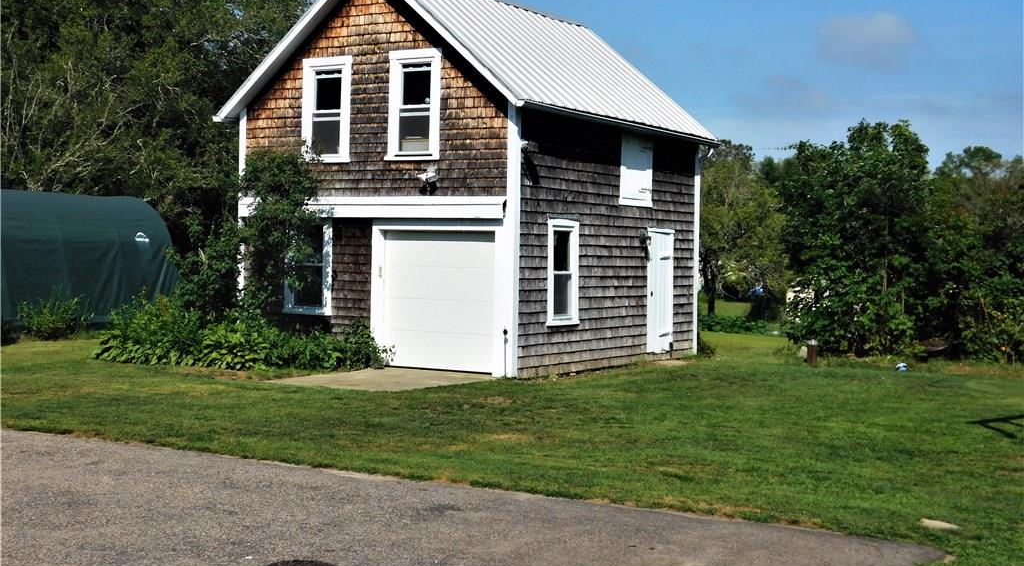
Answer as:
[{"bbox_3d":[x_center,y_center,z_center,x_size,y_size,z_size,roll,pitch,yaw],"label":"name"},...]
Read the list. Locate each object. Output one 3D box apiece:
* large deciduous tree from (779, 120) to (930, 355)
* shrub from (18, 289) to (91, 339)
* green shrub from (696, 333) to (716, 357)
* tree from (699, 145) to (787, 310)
[{"bbox_3d":[6.941,-0.969,26.757,3.000,4.650,3.000,1,1,0],"label":"large deciduous tree"},{"bbox_3d":[-8.995,0.582,26.191,1.350,0.950,1.200,1,1,0],"label":"shrub"},{"bbox_3d":[3.514,1.109,24.396,0.550,0.450,0.550,1,1,0],"label":"green shrub"},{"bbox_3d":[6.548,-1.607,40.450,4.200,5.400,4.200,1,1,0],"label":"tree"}]

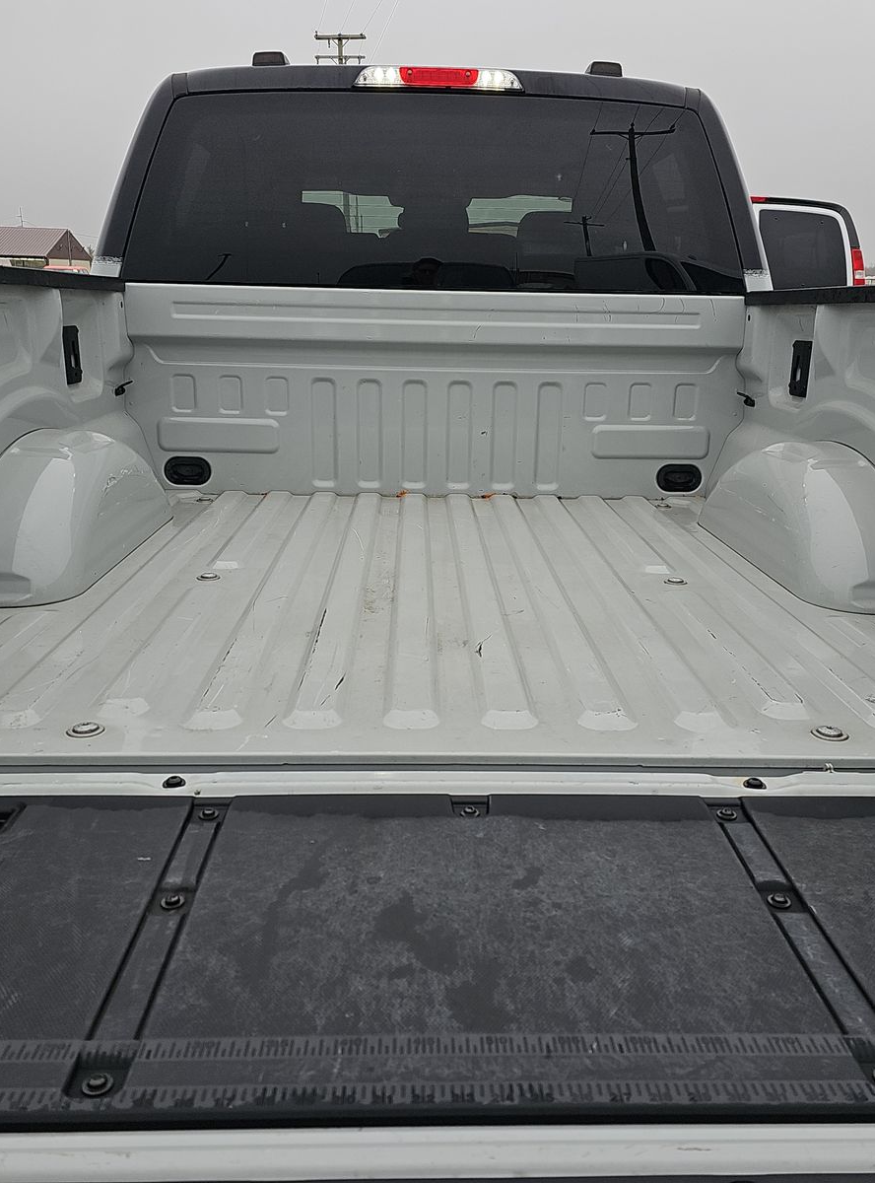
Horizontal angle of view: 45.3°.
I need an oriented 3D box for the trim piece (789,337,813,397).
[{"bbox_3d":[0.822,-0.501,2.358,0.020,0.124,0.103,0,15,-1],"label":"trim piece"}]

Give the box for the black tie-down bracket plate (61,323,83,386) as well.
[{"bbox_3d":[-0.808,-0.521,2.315,0.020,0.124,0.103,0,15,-1],"label":"black tie-down bracket plate"}]

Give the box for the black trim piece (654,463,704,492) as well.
[{"bbox_3d":[0.654,-0.303,2.827,0.126,0.079,0.025,0,15,-1],"label":"black trim piece"}]

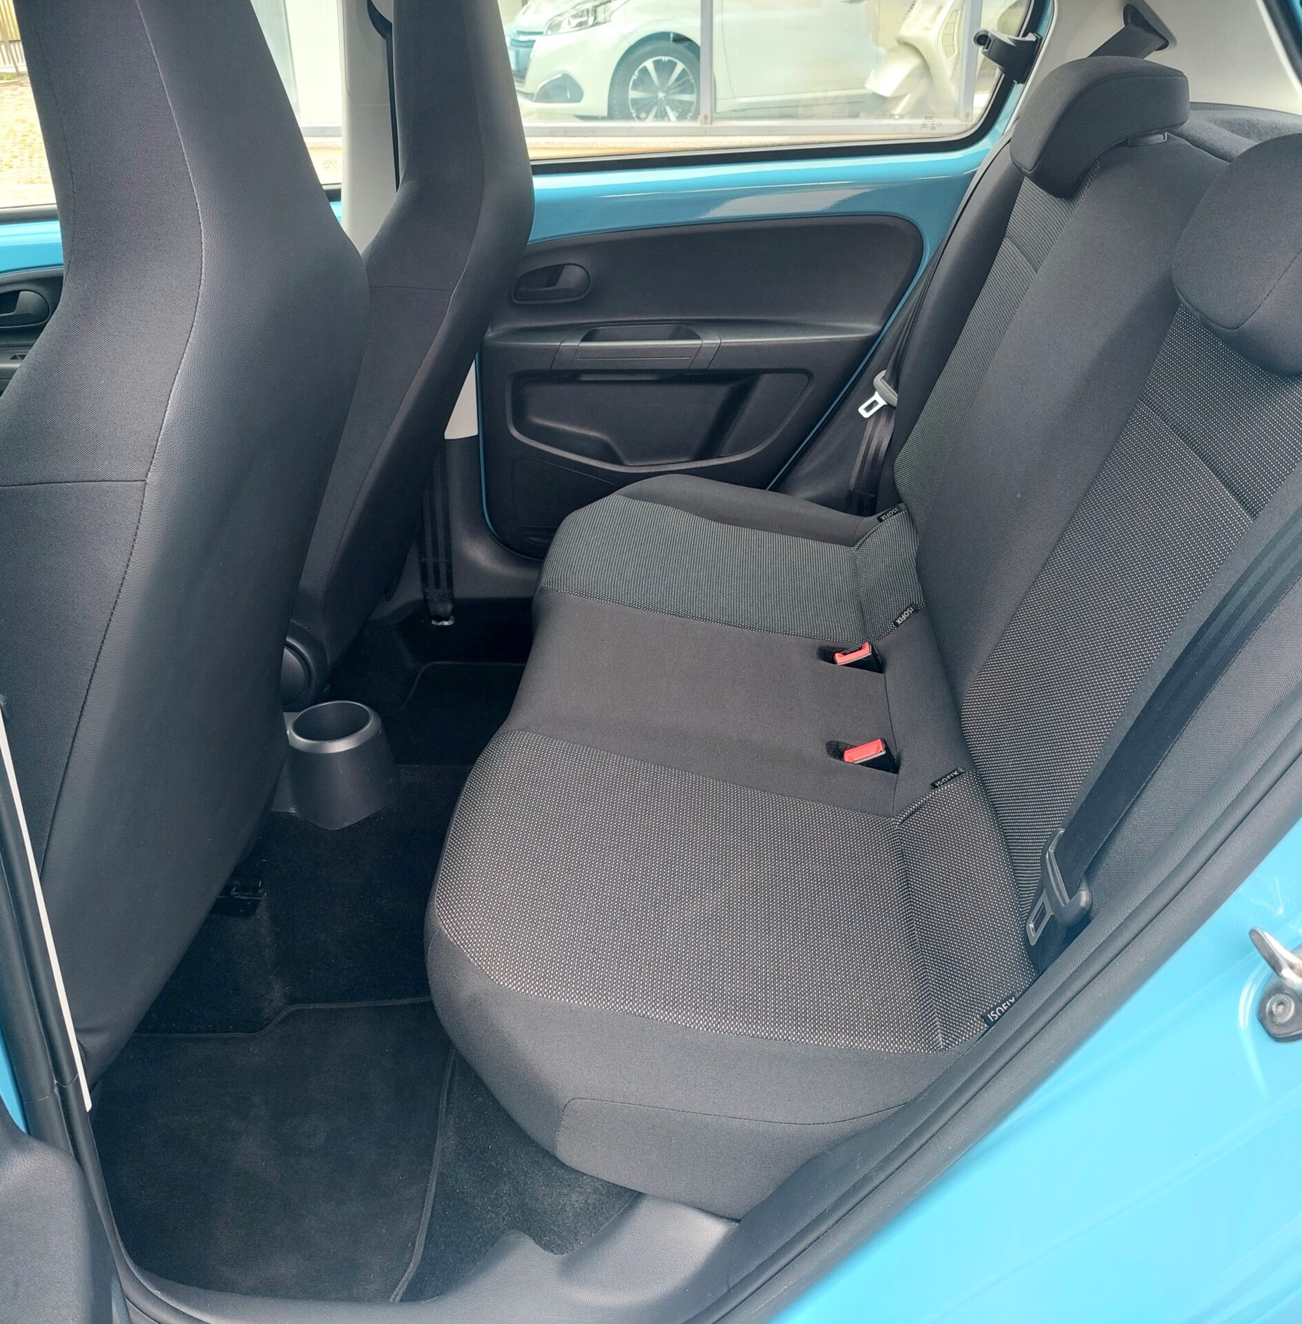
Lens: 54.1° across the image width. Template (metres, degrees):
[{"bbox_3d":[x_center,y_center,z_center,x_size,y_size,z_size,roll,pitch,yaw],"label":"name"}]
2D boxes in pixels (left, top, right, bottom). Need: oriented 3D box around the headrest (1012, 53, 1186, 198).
[{"bbox_3d":[0.462,-0.568,1.347,0.141,0.129,0.215,10,29,-1],"label":"headrest"}]

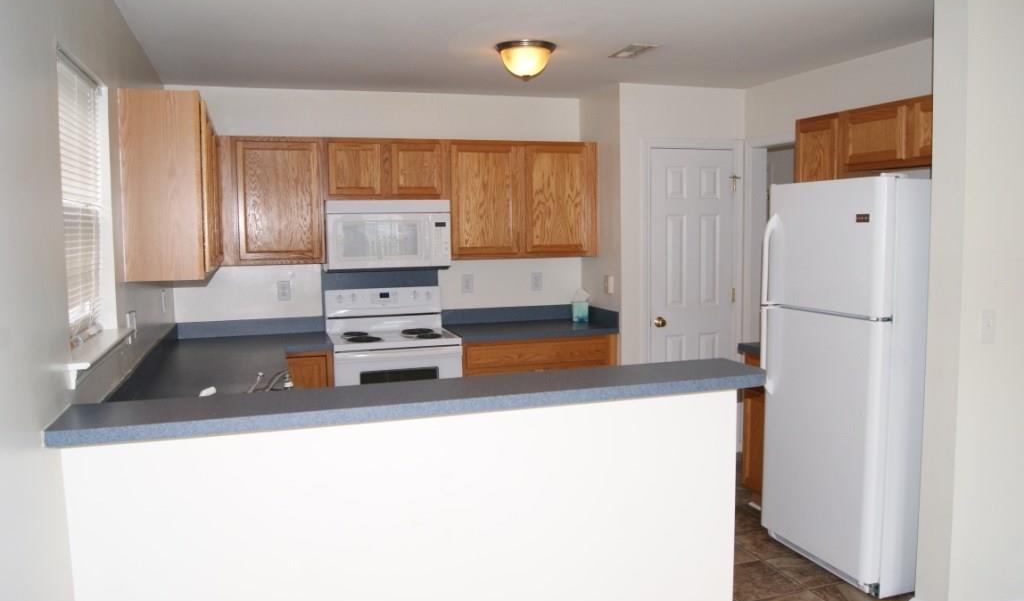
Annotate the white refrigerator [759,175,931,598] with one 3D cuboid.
[{"bbox_3d":[1.642,0.336,3.454,0.765,1.745,0.740,-2,5,-18],"label":"white refrigerator"}]

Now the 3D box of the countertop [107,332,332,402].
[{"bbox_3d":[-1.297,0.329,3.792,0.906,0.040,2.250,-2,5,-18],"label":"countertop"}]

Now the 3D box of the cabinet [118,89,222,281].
[{"bbox_3d":[-1.623,-0.519,3.768,0.325,0.763,1.454,-2,5,-18],"label":"cabinet"}]

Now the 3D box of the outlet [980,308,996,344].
[{"bbox_3d":[1.704,0.096,2.737,0.074,0.120,0.010,-2,5,-18],"label":"outlet"}]

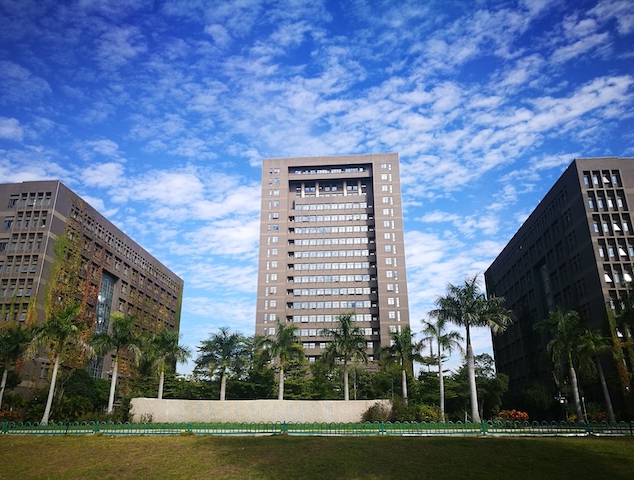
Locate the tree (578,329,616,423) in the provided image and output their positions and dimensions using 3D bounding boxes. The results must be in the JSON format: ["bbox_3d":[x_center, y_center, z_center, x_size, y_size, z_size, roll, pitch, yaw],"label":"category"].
[{"bbox_3d":[20.683,9.844,36.331,2.960,6.657,2.960,0,-20,0],"label":"tree"}]

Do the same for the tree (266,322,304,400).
[{"bbox_3d":[-2.841,10.405,39.853,3.653,8.168,3.653,0,-20,0],"label":"tree"}]

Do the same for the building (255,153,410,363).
[{"bbox_3d":[4.978,14.656,144.370,39.699,73.801,25.000,-2,-20,5],"label":"building"}]

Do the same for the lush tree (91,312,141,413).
[{"bbox_3d":[-16.390,9.850,40.110,4.090,8.160,4.010,0,-21,0],"label":"lush tree"}]

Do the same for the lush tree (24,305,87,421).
[{"bbox_3d":[-18.240,8.300,34.280,4.560,8.190,4.470,0,-21,0],"label":"lush tree"}]

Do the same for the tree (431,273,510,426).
[{"bbox_3d":[9.510,6.330,30.210,5.080,8.850,4.980,0,-21,0],"label":"tree"}]

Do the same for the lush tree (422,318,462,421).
[{"bbox_3d":[9.043,9.024,35.034,3.086,7.372,3.086,0,-20,0],"label":"lush tree"}]

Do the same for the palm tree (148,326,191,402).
[{"bbox_3d":[-13.450,11.790,44.720,4.130,7.740,4.050,0,-21,0],"label":"palm tree"}]

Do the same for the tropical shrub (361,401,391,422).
[{"bbox_3d":[4.070,11.700,34.060,2.050,1.420,1.750,0,-21,0],"label":"tropical shrub"}]

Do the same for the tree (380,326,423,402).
[{"bbox_3d":[7.540,11.450,43.780,4.040,7.760,3.960,0,-21,0],"label":"tree"}]

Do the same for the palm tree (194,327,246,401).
[{"bbox_3d":[-7.942,10.936,40.723,4.324,7.771,4.324,0,-20,0],"label":"palm tree"}]

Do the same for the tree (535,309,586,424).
[{"bbox_3d":[17.925,8.937,36.130,3.762,8.223,3.762,0,-20,0],"label":"tree"}]

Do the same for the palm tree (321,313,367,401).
[{"bbox_3d":[2.530,11.090,44.980,4.230,9.240,4.140,0,-21,0],"label":"palm tree"}]

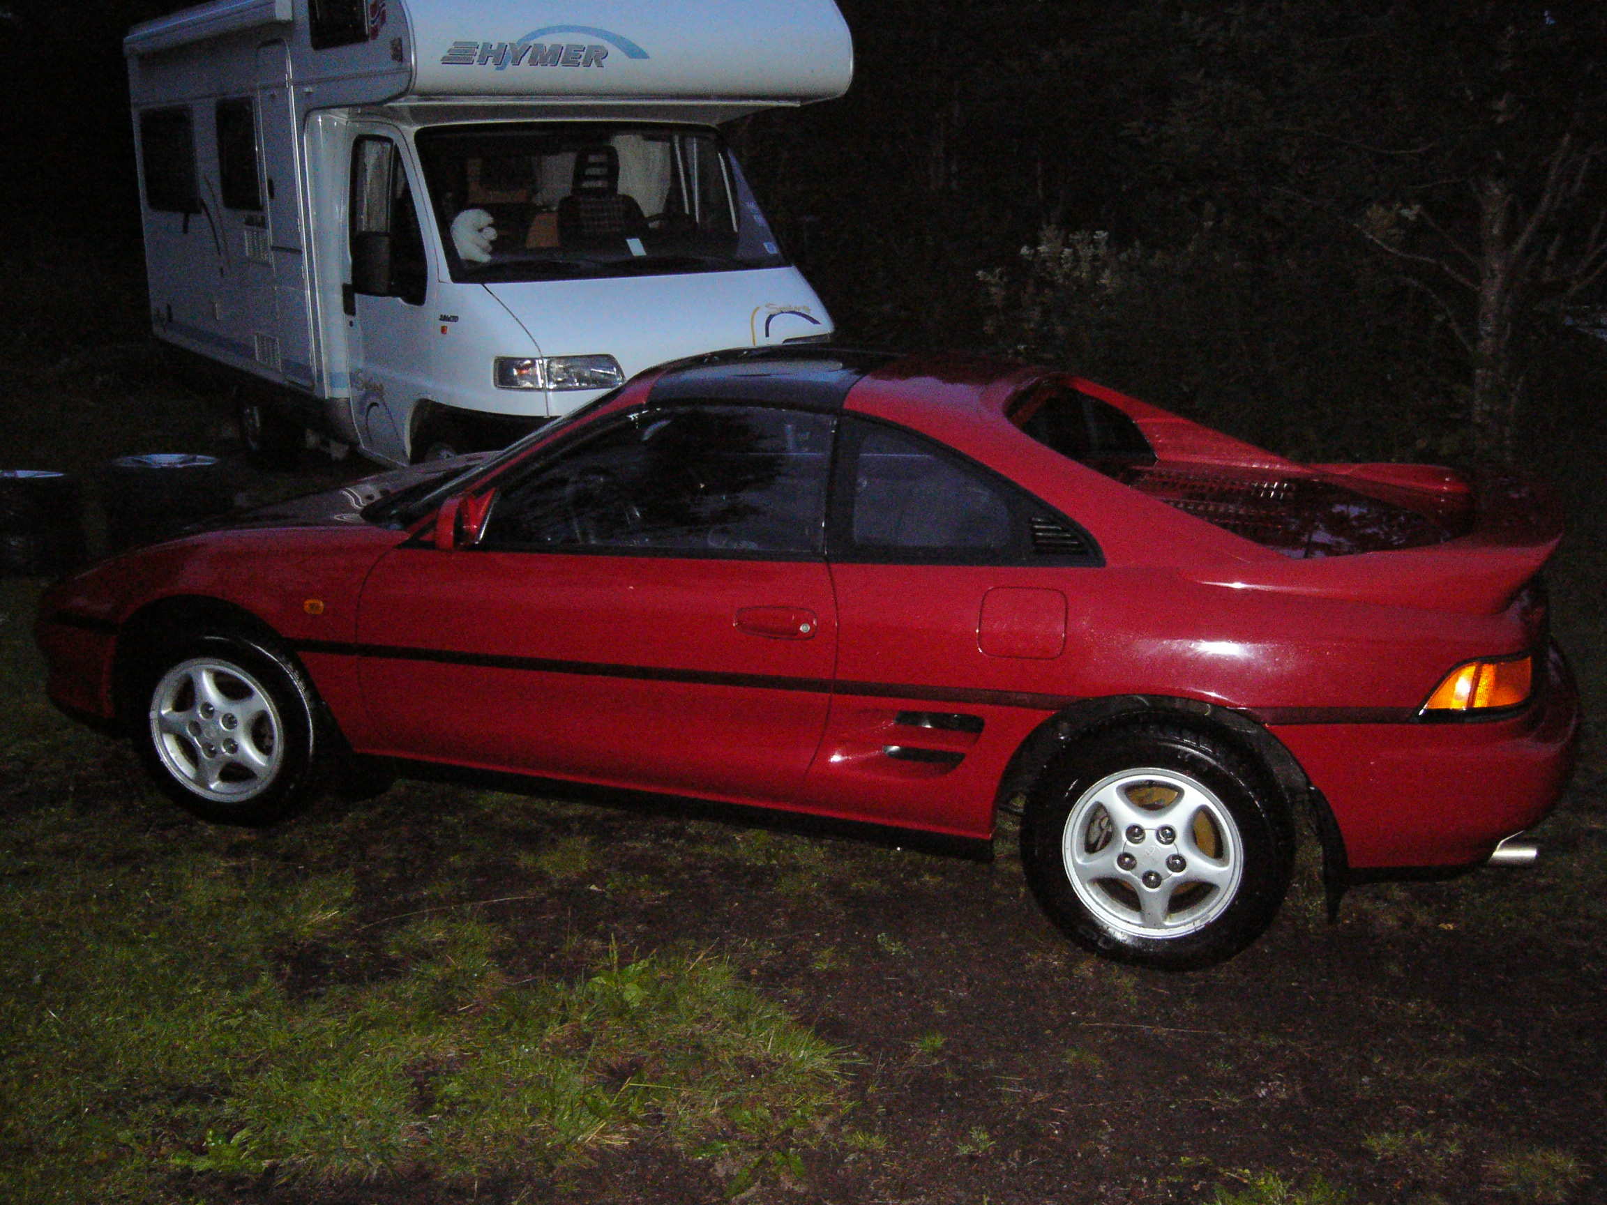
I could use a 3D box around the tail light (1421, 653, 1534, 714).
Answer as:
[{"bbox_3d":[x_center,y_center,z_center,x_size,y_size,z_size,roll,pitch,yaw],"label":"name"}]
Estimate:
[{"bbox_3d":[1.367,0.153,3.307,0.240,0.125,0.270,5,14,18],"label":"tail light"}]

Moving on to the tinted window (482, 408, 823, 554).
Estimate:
[{"bbox_3d":[-0.330,-0.274,3.826,0.855,0.385,0.080,5,-6,18],"label":"tinted window"}]

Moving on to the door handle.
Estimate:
[{"bbox_3d":[-0.058,0.046,3.662,0.200,0.078,0.045,5,14,18],"label":"door handle"}]

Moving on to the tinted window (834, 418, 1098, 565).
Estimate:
[{"bbox_3d":[0.356,-0.228,3.603,0.625,0.343,0.080,5,-6,18],"label":"tinted window"}]

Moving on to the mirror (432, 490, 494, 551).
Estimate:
[{"bbox_3d":[-0.801,-0.194,3.834,0.118,0.138,0.180,5,14,18],"label":"mirror"}]

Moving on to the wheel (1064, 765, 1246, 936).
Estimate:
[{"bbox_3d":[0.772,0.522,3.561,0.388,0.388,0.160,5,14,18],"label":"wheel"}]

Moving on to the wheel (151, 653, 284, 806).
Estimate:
[{"bbox_3d":[-1.509,0.316,4.303,0.388,0.388,0.160,4,14,13],"label":"wheel"}]

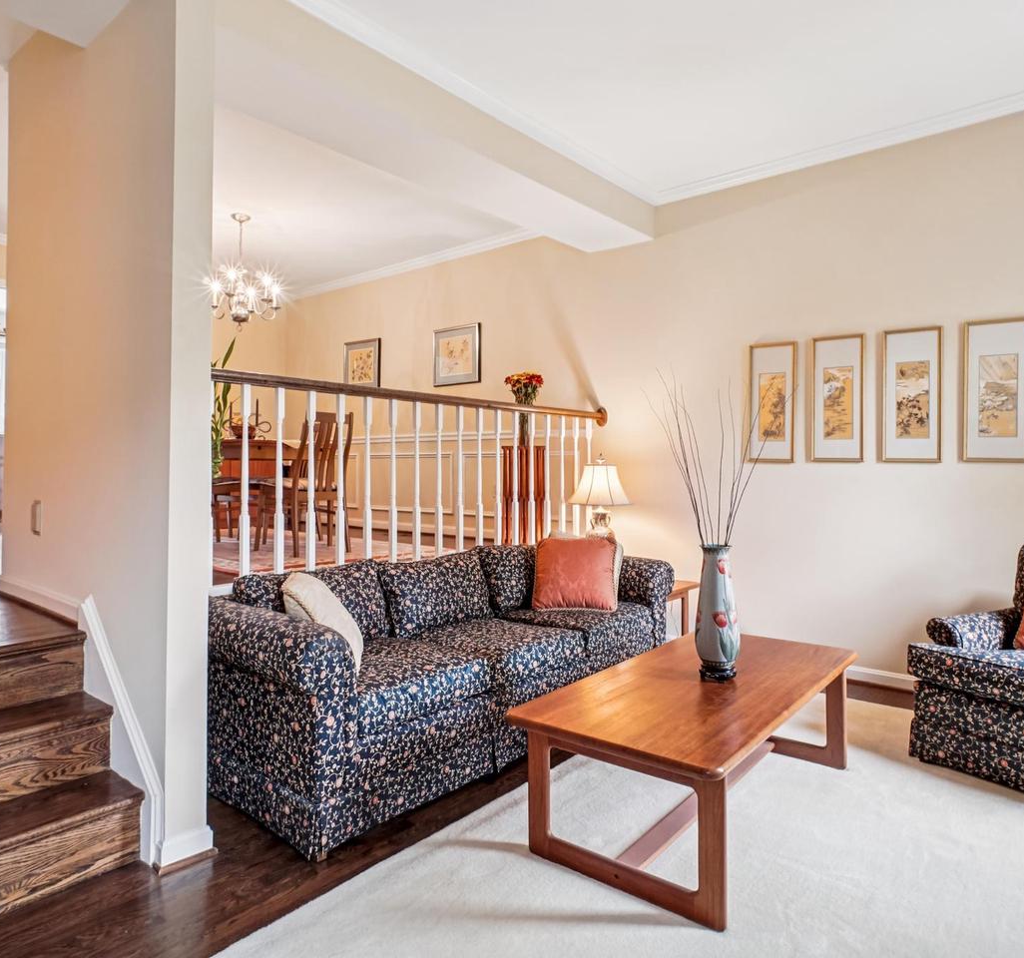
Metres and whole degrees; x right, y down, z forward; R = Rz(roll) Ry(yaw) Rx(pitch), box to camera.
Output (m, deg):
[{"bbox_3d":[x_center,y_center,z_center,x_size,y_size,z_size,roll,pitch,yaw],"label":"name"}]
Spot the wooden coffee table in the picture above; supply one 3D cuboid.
[{"bbox_3d":[0.673,0.906,2.208,0.650,0.425,1.310,1,1,40],"label":"wooden coffee table"}]

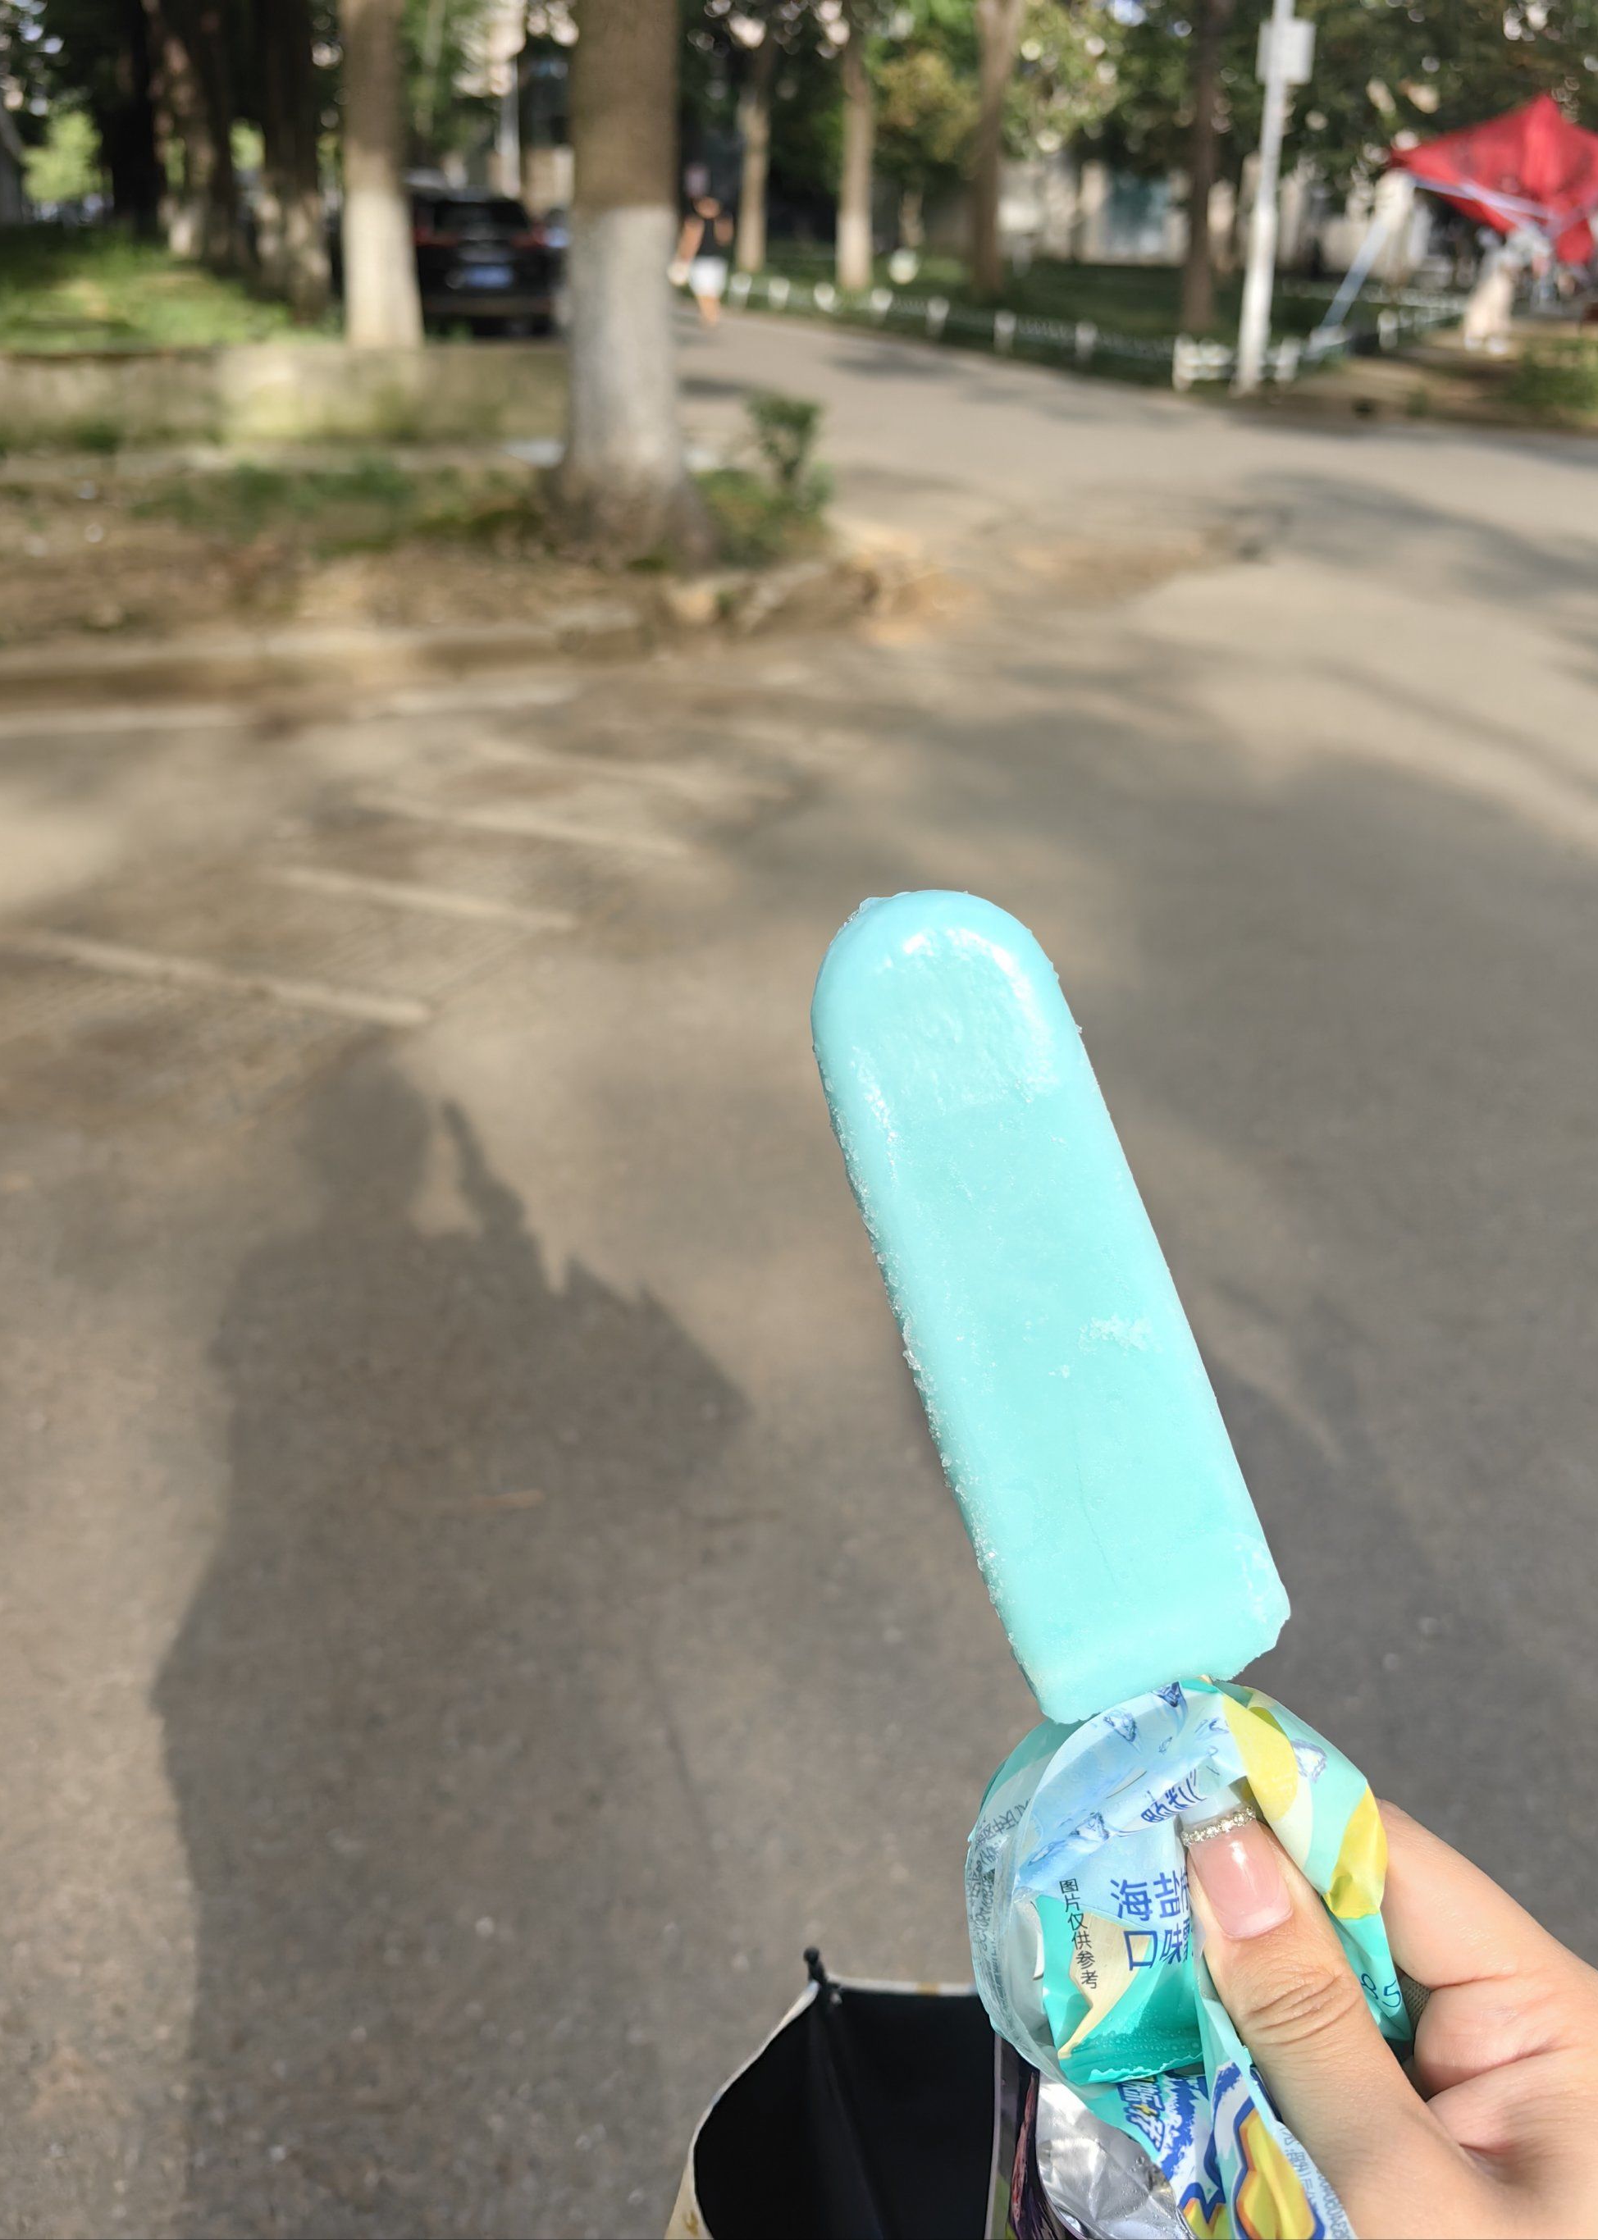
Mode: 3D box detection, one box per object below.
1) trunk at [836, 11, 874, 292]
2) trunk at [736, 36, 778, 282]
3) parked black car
[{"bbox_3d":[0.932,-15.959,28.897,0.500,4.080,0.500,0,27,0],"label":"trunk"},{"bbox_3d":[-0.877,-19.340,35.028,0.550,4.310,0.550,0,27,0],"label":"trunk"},{"bbox_3d":[-4.706,-11.907,24.110,1.860,1.690,4.620,-9,29,-17],"label":"parked black car"}]

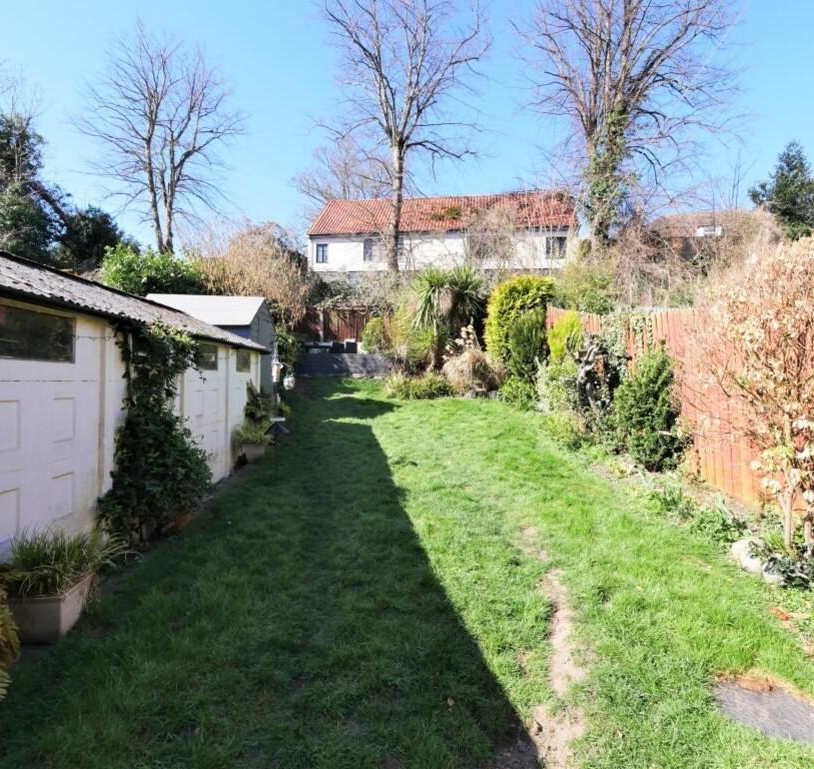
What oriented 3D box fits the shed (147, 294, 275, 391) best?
[{"bbox_3d":[-4.368,-0.940,9.500,2.500,2.200,2.100,0,0,-9],"label":"shed"}]

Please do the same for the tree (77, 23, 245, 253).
[{"bbox_3d":[-13.629,-12.213,23.000,8.200,15.000,8.000,0,0,-30],"label":"tree"}]

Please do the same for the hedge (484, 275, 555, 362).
[{"bbox_3d":[2.525,-1.347,9.300,1.500,2.200,1.400,0,0,0],"label":"hedge"}]

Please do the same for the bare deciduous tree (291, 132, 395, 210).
[{"bbox_3d":[-5.671,-14.646,37.000,8.800,15.000,8.200,0,0,0],"label":"bare deciduous tree"}]

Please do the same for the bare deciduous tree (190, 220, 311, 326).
[{"bbox_3d":[-5.364,-3.530,14.200,4.100,4.100,3.600,0,0,0],"label":"bare deciduous tree"}]

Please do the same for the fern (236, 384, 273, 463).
[{"bbox_3d":[-2.503,0.640,6.800,0.600,1.250,0.600,0,0,0],"label":"fern"}]

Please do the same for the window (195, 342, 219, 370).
[{"bbox_3d":[-2.783,-0.375,5.750,0.060,0.385,0.670,0,0,-1],"label":"window"}]

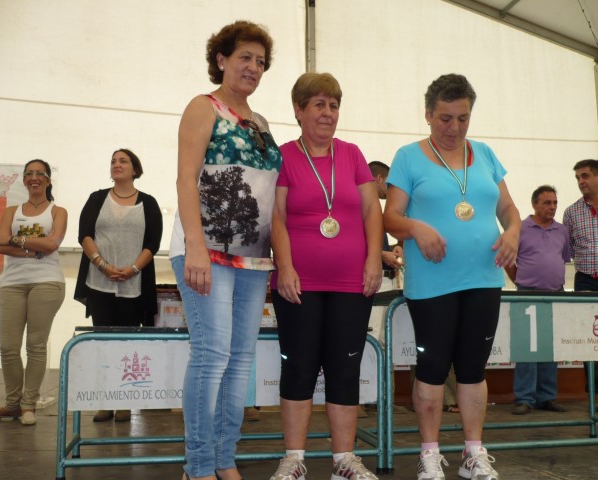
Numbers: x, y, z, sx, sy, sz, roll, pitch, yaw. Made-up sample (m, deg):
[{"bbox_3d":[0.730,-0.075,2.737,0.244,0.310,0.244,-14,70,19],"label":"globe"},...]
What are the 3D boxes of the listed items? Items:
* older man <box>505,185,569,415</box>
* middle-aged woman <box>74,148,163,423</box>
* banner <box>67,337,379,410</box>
[{"bbox_3d":[1.660,0.390,4.485,0.500,1.560,0.340,0,-7,-3],"label":"older man"},{"bbox_3d":[-1.101,0.250,3.968,0.540,1.660,0.360,0,-7,-3],"label":"middle-aged woman"},{"bbox_3d":[-0.272,0.515,2.512,1.198,0.261,0.030,1,-7,-8],"label":"banner"}]

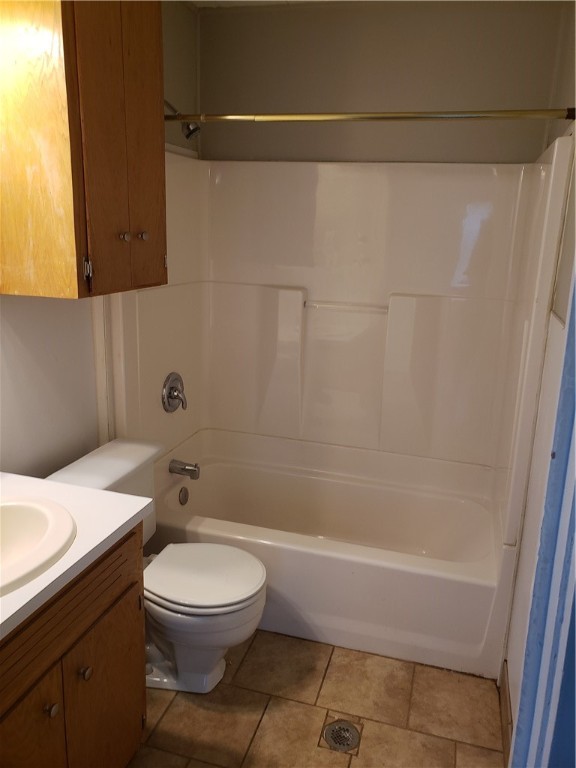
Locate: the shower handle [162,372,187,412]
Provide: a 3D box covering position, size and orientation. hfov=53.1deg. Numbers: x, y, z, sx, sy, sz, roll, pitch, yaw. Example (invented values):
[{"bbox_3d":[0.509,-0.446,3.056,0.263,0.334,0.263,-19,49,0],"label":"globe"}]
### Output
[{"bbox_3d":[-0.473,0.040,2.507,0.068,0.172,0.172,6,15,15],"label":"shower handle"}]

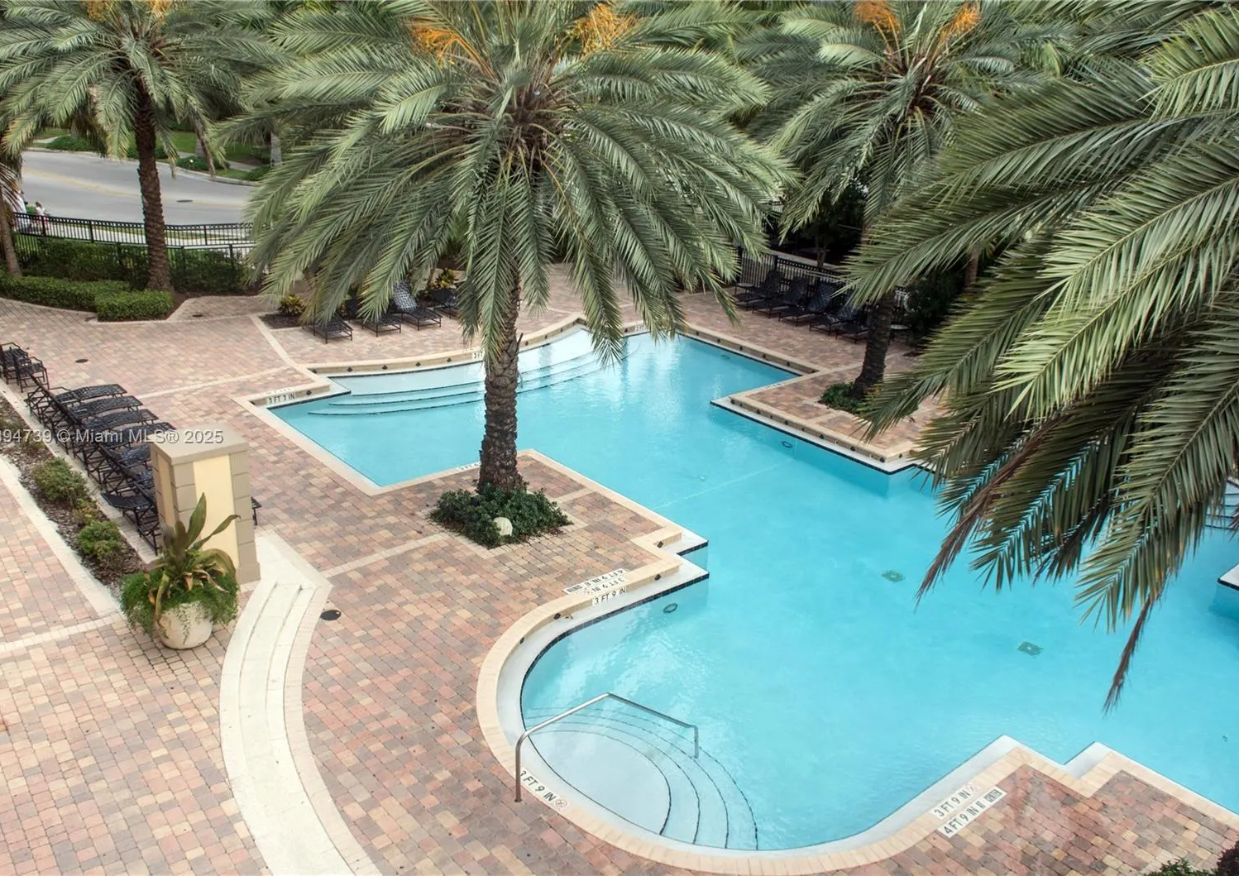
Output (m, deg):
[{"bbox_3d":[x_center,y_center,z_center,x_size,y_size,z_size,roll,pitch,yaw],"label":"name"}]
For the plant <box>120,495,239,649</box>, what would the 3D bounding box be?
[{"bbox_3d":[-5.209,1.553,11.659,1.270,1.680,1.270,-16,28,-39],"label":"plant"}]

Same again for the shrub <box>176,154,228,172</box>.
[{"bbox_3d":[-24.502,-16.215,57.960,2.700,0.840,2.200,-6,23,-21],"label":"shrub"}]

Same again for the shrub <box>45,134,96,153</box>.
[{"bbox_3d":[-35.520,-19.096,63.927,2.900,0.840,2.500,-8,24,-27],"label":"shrub"}]

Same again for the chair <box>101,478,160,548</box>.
[{"bbox_3d":[-6.345,0.991,14.826,1.700,0.920,0.680,-16,28,-39],"label":"chair"}]

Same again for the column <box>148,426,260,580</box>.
[{"bbox_3d":[-5.476,0.951,13.139,0.940,1.984,0.890,-15,28,-39],"label":"column"}]

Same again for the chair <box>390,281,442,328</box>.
[{"bbox_3d":[-5.557,-3.589,26.883,0.700,0.960,1.760,-15,28,-39],"label":"chair"}]

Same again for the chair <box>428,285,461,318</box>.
[{"bbox_3d":[-4.417,-3.655,27.137,0.700,0.620,1.900,-15,28,-37],"label":"chair"}]

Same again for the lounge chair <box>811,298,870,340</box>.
[{"bbox_3d":[6.286,-3.579,28.412,1.760,0.980,0.700,-15,28,-39],"label":"lounge chair"}]

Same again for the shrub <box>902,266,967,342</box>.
[{"bbox_3d":[8.537,-3.669,26.929,1.650,2.150,1.650,-16,28,-39],"label":"shrub"}]

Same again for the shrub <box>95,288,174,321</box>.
[{"bbox_3d":[-13.003,-3.572,26.385,1.720,0.570,1.050,-9,24,-29],"label":"shrub"}]

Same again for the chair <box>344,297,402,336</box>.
[{"bbox_3d":[-6.509,-3.300,26.204,0.700,0.820,1.880,-15,28,-39],"label":"chair"}]

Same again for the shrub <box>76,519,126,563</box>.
[{"bbox_3d":[-7.235,1.452,13.833,0.760,0.580,0.740,-15,28,-39],"label":"shrub"}]

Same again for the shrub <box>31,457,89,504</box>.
[{"bbox_3d":[-8.545,0.684,15.164,0.780,0.610,0.850,-16,28,-39],"label":"shrub"}]

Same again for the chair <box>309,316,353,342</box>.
[{"bbox_3d":[-7.358,-2.985,24.803,0.700,0.800,1.780,-14,27,-36],"label":"chair"}]

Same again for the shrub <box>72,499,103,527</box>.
[{"bbox_3d":[-7.831,1.097,14.579,0.400,0.410,0.420,-16,28,-39],"label":"shrub"}]

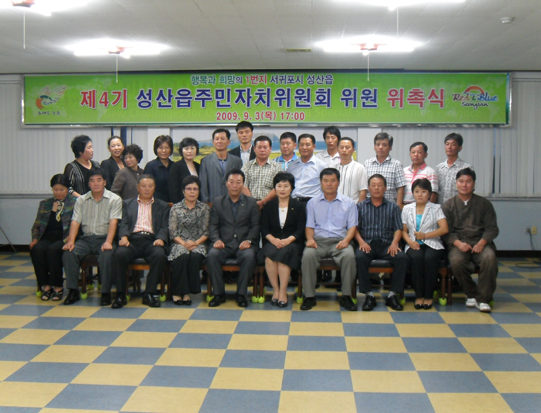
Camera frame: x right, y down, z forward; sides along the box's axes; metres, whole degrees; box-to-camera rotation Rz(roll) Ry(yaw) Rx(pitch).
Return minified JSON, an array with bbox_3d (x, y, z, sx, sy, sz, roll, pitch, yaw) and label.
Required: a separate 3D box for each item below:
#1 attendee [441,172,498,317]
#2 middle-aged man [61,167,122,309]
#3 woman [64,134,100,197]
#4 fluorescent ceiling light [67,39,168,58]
[{"bbox_3d":[1.957,0.298,7.142,0.580,1.329,0.760,1,5,12],"label":"attendee"},{"bbox_3d":[-1.743,0.274,7.274,0.540,1.295,0.700,0,5,-3],"label":"middle-aged man"},{"bbox_3d":[-2.123,0.030,8.271,0.460,1.656,0.320,-3,6,-34],"label":"woman"},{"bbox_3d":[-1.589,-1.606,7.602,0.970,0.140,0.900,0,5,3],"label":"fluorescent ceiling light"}]

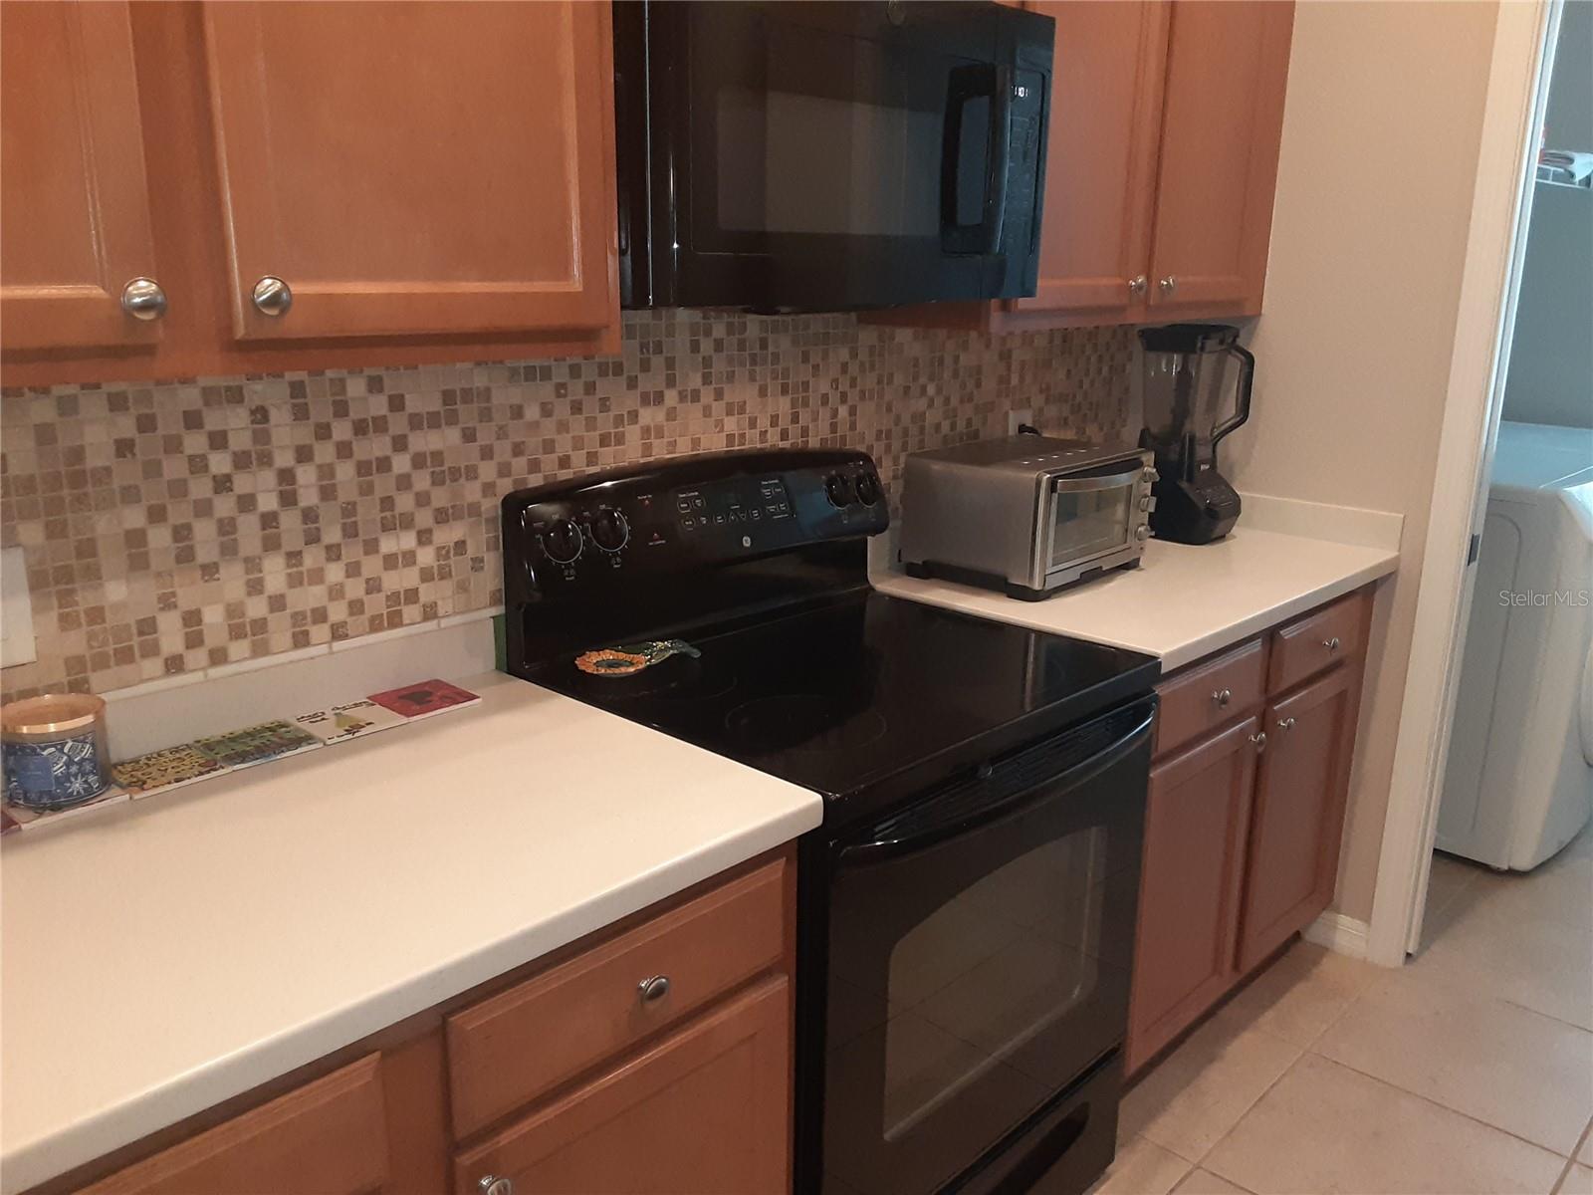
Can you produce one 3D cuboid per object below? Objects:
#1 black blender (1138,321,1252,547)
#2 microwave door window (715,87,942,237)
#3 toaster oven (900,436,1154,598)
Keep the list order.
[{"bbox_3d":[0.852,-0.356,2.693,0.198,0.444,0.199,14,20,43],"label":"black blender"},{"bbox_3d":[0.052,-0.543,1.579,0.018,0.160,0.414,14,20,43],"label":"microwave door window"},{"bbox_3d":[0.450,-0.158,2.351,0.329,0.233,0.374,14,20,43],"label":"toaster oven"}]

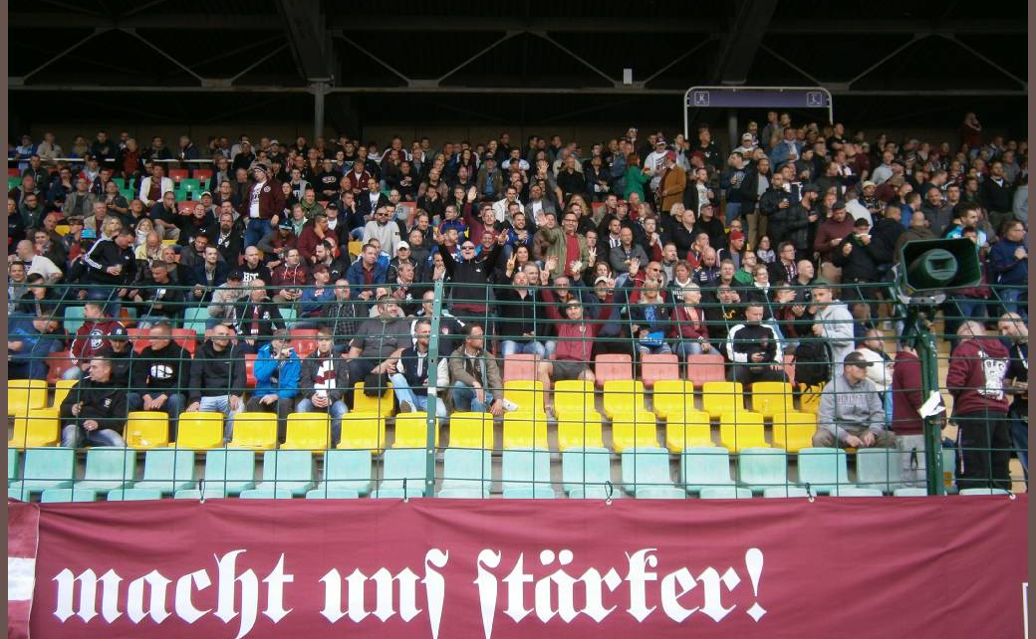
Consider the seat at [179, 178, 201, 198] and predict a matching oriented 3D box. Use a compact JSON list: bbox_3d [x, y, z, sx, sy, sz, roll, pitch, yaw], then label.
[{"bbox_3d":[-6.544,-2.629,21.500,0.430,0.380,0.400,0,-5,0],"label":"seat"}]

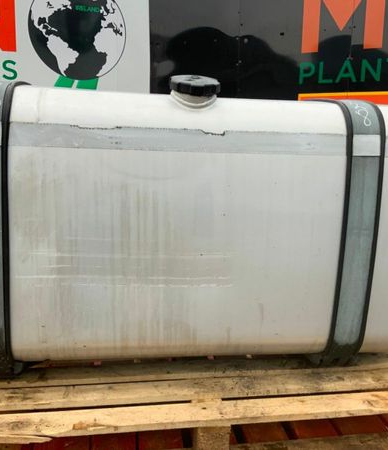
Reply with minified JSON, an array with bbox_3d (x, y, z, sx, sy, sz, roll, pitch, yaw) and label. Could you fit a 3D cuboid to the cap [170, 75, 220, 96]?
[{"bbox_3d":[0.004,-0.338,1.220,0.119,0.026,0.119,5,28,-3],"label":"cap"}]

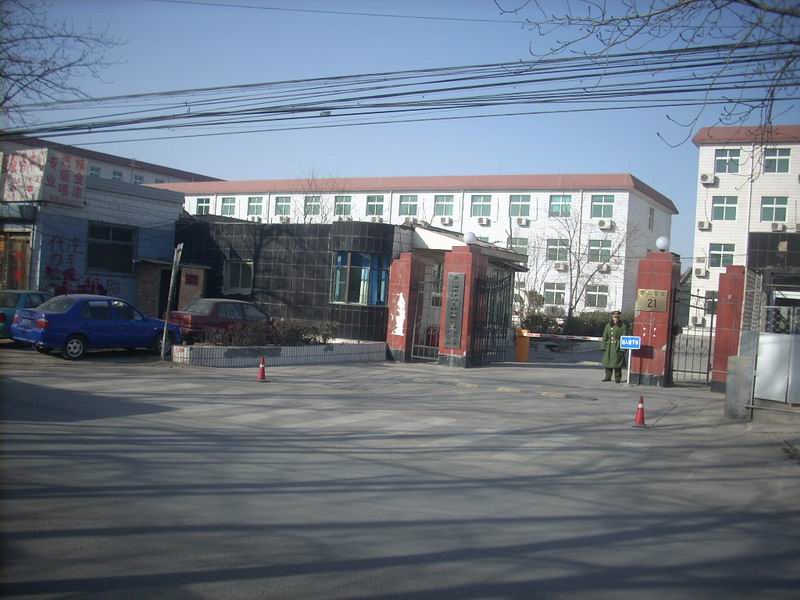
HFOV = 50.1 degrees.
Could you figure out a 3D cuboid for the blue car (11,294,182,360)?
[{"bbox_3d":[-7.123,0.624,20.645,1.650,1.440,4.180,3,0,42],"label":"blue car"}]

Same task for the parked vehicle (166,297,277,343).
[{"bbox_3d":[-4.906,0.750,25.395,4.200,1.410,1.660,4,0,-41],"label":"parked vehicle"}]

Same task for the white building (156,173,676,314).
[{"bbox_3d":[-1.783,-4.340,80.909,50.000,12.000,13.600,3,0,30],"label":"white building"}]

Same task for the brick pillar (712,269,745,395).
[{"bbox_3d":[7.782,0.702,20.259,0.590,3.000,0.600,3,0,30],"label":"brick pillar"}]

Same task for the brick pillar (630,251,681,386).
[{"bbox_3d":[6.326,0.475,21.114,0.840,3.280,0.850,3,0,30],"label":"brick pillar"}]

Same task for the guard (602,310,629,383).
[{"bbox_3d":[5.444,1.168,21.634,0.620,1.790,0.420,3,0,19],"label":"guard"}]

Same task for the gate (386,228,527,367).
[{"bbox_3d":[1.487,0.051,24.151,2.550,3.550,2.800,3,0,30],"label":"gate"}]

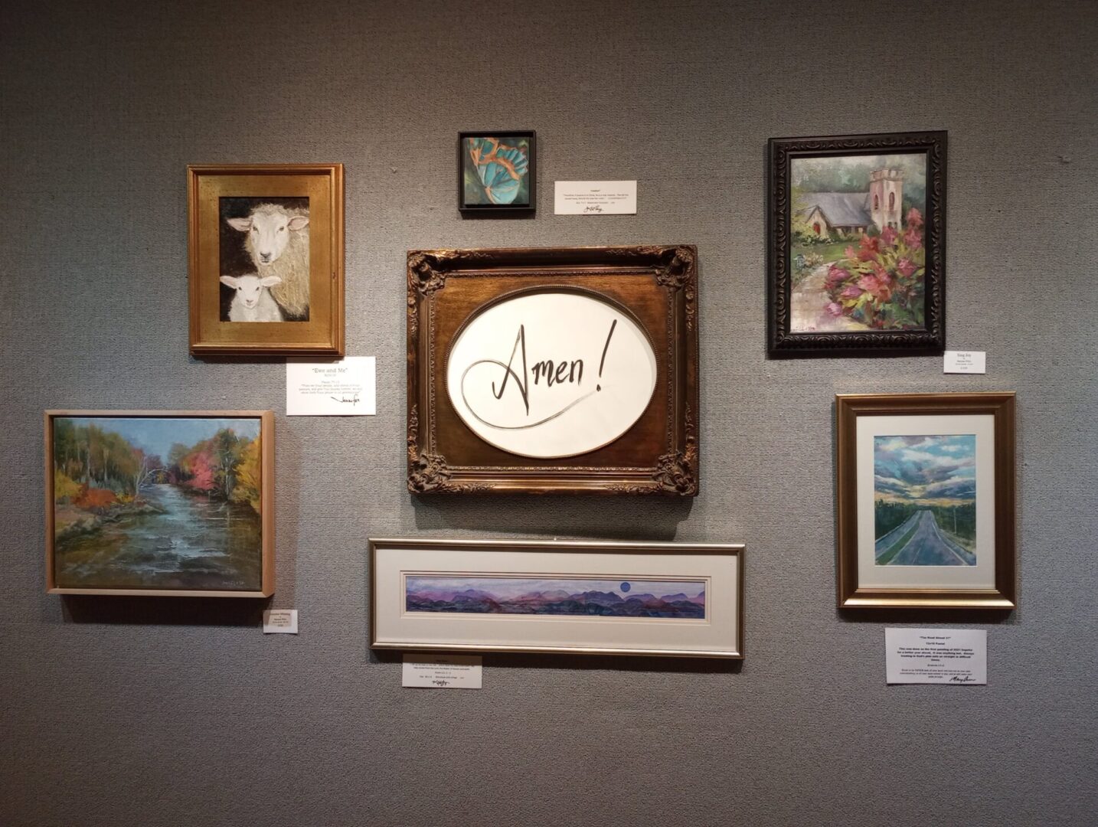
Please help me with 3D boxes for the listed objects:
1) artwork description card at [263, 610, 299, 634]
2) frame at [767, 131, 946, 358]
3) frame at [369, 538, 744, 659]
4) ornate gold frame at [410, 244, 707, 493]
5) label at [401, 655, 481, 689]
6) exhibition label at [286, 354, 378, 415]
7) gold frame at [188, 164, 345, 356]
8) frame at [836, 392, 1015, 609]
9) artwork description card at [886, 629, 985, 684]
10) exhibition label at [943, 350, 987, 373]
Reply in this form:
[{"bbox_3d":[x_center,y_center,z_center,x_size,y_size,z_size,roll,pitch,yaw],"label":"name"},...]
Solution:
[{"bbox_3d":[-0.644,0.500,2.138,0.085,0.056,0.003,0,1,5],"label":"artwork description card"},{"bbox_3d":[0.687,-0.377,1.994,0.384,0.482,0.030,0,1,5],"label":"frame"},{"bbox_3d":[0.012,0.426,2.071,0.872,0.262,0.026,0,1,5],"label":"frame"},{"bbox_3d":[0.006,-0.096,2.042,0.660,0.554,0.060,0,1,5],"label":"ornate gold frame"},{"bbox_3d":[-0.252,0.611,2.108,0.190,0.078,0.004,0,1,5],"label":"label"},{"bbox_3d":[-0.516,-0.065,2.113,0.217,0.139,0.004,0,1,5],"label":"exhibition label"},{"bbox_3d":[-0.662,-0.359,2.103,0.373,0.443,0.033,1,1,5],"label":"gold frame"},{"bbox_3d":[0.841,0.196,1.996,0.384,0.480,0.030,-1,1,5],"label":"frame"},{"bbox_3d":[0.877,0.551,2.015,0.220,0.124,0.004,-1,1,5],"label":"artwork description card"},{"bbox_3d":[0.933,-0.114,1.995,0.090,0.049,0.003,1,1,5],"label":"exhibition label"}]

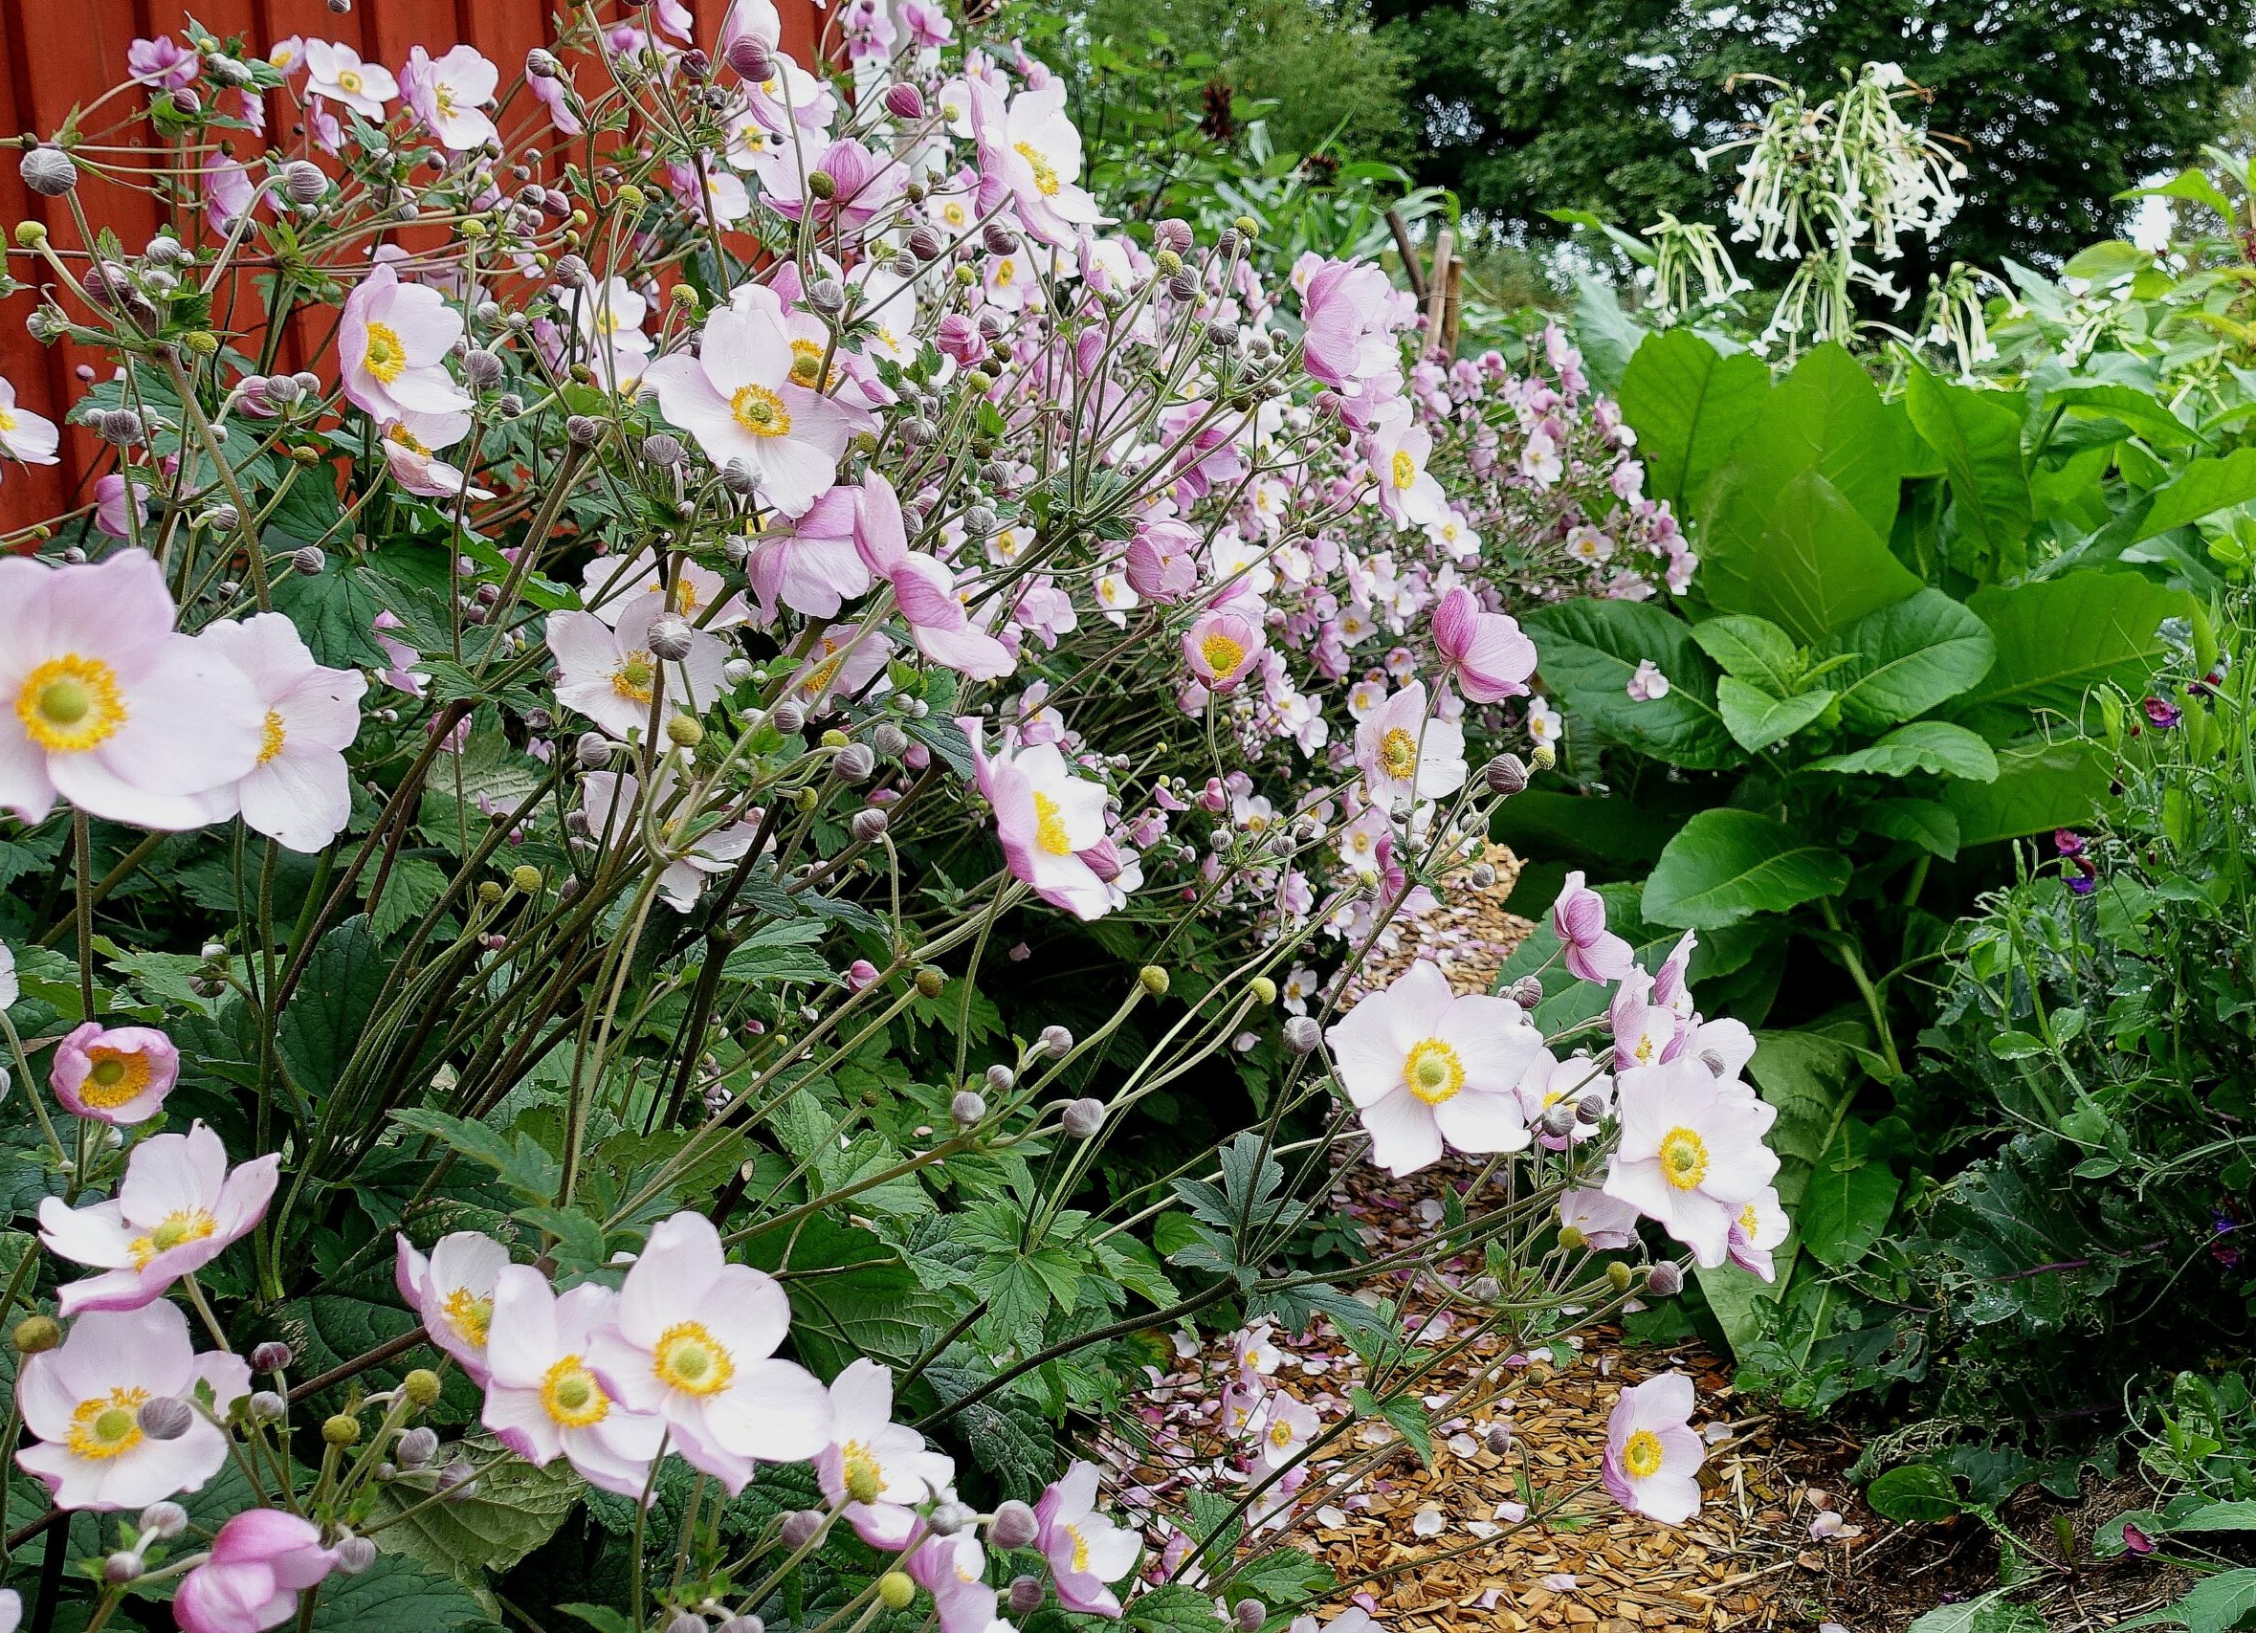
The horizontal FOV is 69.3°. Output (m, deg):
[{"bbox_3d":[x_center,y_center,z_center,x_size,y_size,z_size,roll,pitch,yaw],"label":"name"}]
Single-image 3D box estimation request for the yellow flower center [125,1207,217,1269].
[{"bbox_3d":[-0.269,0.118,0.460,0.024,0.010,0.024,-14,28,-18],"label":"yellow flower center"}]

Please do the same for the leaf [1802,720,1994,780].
[{"bbox_3d":[1.155,-0.100,2.450,0.270,0.050,0.130,7,28,18],"label":"leaf"}]

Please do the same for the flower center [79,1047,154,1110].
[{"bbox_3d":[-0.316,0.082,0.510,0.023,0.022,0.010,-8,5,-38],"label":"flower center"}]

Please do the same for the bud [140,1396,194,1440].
[{"bbox_3d":[-0.279,0.175,0.475,0.015,0.013,0.013,-9,0,-12],"label":"bud"}]

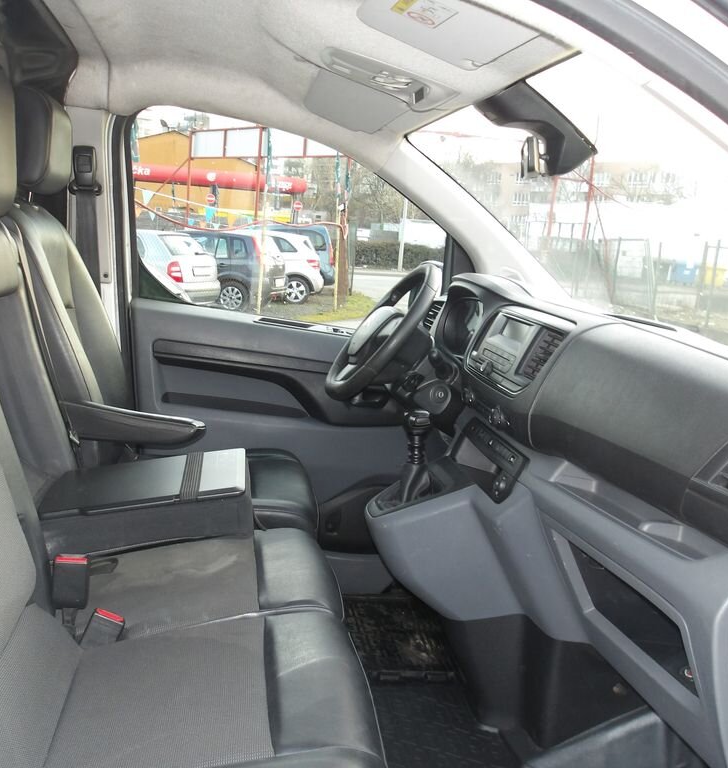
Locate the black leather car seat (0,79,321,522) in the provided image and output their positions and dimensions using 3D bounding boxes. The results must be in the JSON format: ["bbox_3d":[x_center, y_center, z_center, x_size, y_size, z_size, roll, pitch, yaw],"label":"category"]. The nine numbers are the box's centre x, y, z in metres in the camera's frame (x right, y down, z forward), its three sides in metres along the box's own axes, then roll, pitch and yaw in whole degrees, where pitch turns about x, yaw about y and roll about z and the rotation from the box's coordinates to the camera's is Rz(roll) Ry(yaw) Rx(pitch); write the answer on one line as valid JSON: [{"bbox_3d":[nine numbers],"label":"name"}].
[{"bbox_3d":[-0.436,-0.037,1.693,0.720,1.070,0.540,3,9,-9],"label":"black leather car seat"}]

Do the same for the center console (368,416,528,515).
[{"bbox_3d":[0.128,0.147,1.397,0.270,0.190,0.300,3,9,-9],"label":"center console"}]

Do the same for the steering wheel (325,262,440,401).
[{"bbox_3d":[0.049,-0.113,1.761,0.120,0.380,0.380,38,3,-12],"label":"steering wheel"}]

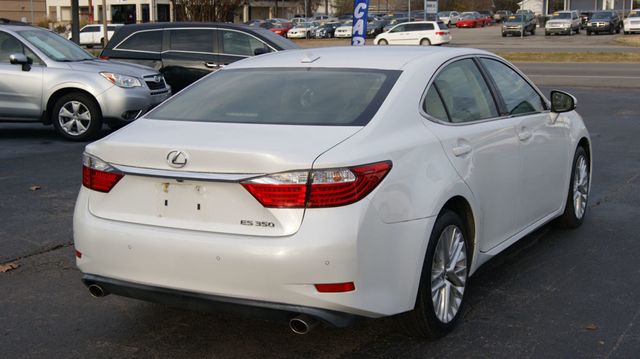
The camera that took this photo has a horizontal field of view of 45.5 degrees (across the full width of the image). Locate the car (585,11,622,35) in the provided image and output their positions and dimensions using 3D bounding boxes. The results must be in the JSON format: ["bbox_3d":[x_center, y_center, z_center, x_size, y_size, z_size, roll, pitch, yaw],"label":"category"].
[{"bbox_3d":[23.112,-12.706,62.000,1.880,1.860,4.950,6,12,32],"label":"car"}]

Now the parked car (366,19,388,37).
[{"bbox_3d":[5.182,-13.895,70.000,1.850,1.680,4.600,4,11,26],"label":"parked car"}]

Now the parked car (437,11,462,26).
[{"bbox_3d":[12.482,-15.323,73.000,1.800,1.500,4.600,4,11,26],"label":"parked car"}]

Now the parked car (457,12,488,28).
[{"bbox_3d":[14.193,-14.877,71.500,1.800,1.380,4.600,4,11,26],"label":"parked car"}]

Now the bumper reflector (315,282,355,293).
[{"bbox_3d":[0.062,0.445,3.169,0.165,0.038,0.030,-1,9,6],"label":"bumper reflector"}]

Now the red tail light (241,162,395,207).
[{"bbox_3d":[-0.013,0.014,3.228,0.530,0.168,0.370,4,10,31],"label":"red tail light"}]

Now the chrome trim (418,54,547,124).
[{"bbox_3d":[0.947,-0.519,4.424,0.250,0.390,2.200,4,10,30],"label":"chrome trim"}]

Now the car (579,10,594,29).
[{"bbox_3d":[25.682,-15.256,73.000,1.850,1.750,4.750,5,12,30],"label":"car"}]

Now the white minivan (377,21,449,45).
[{"bbox_3d":[6.397,-9.961,52.500,5.100,1.750,1.960,4,11,26],"label":"white minivan"}]

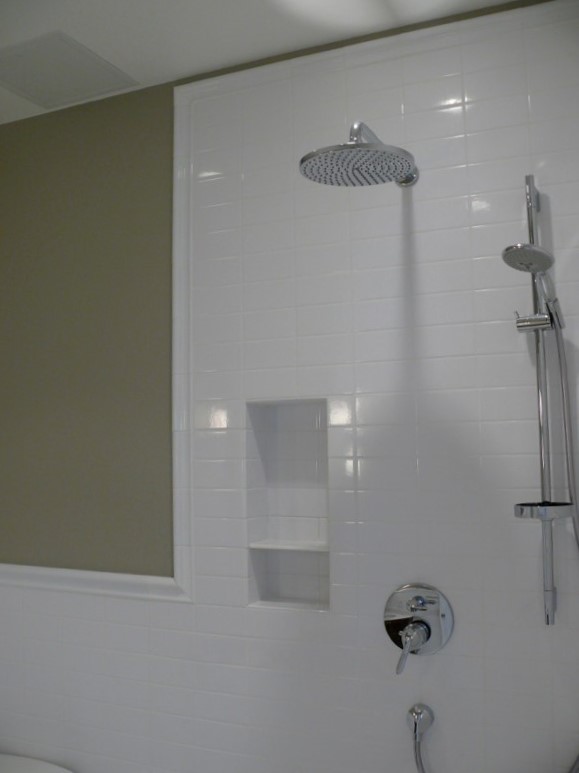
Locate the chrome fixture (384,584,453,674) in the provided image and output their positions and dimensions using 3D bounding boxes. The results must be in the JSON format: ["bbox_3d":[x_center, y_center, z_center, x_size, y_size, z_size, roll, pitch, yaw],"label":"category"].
[{"bbox_3d":[0.288,0.557,1.798,0.170,0.192,0.082,-3,-6,24],"label":"chrome fixture"}]

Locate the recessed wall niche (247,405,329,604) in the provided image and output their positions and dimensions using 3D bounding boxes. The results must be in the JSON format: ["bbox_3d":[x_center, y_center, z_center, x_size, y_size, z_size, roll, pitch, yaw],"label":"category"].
[{"bbox_3d":[0.016,0.306,2.053,0.230,0.538,0.102,-3,-6,24],"label":"recessed wall niche"}]

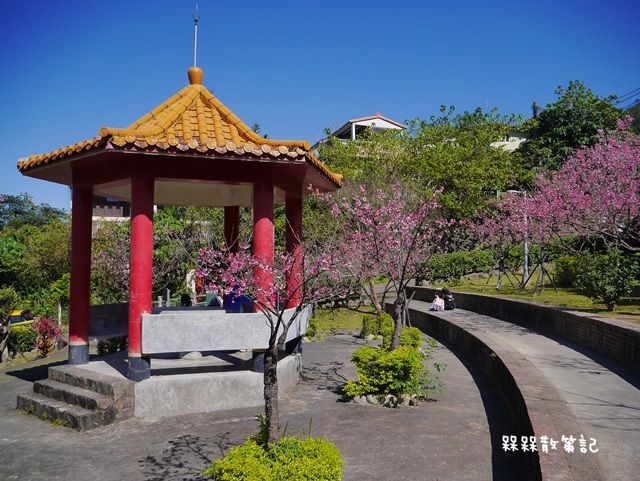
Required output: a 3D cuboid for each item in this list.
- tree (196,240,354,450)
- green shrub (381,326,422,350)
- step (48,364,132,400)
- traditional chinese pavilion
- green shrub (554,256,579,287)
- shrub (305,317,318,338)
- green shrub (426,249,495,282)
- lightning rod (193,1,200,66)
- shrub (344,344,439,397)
[{"bbox_3d":[-0.415,1.078,4.698,1.400,2.100,1.350,0,-3,0],"label":"tree"},{"bbox_3d":[1.909,2.332,11.991,0.970,0.660,0.900,0,-3,0],"label":"green shrub"},{"bbox_3d":[-3.453,2.091,7.748,1.930,0.180,0.330,-3,-4,41],"label":"step"},{"bbox_3d":[-2.204,-0.501,9.183,5.400,5.250,4.800,-3,-4,41],"label":"traditional chinese pavilion"},{"bbox_3d":[10.080,1.248,20.857,1.150,1.220,1.100,0,-3,0],"label":"green shrub"},{"bbox_3d":[-0.374,2.535,14.884,0.800,0.660,0.750,0,-3,0],"label":"shrub"},{"bbox_3d":[6.788,1.199,24.851,3.300,1.650,1.600,0,-3,0],"label":"green shrub"},{"bbox_3d":[-2.231,-3.721,9.359,0.130,1.190,0.130,0,-3,0],"label":"lightning rod"},{"bbox_3d":[1.155,2.075,8.349,1.380,0.780,1.250,0,-3,0],"label":"shrub"}]

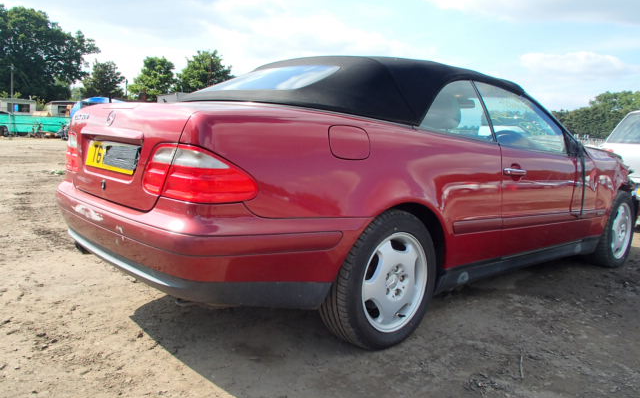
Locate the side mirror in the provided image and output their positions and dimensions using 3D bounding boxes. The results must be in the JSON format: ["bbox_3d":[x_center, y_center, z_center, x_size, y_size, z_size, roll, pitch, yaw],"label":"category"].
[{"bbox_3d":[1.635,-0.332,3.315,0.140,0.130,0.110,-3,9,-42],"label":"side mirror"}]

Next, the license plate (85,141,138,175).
[{"bbox_3d":[-0.868,-0.175,2.146,0.015,0.111,0.520,15,-3,-43],"label":"license plate"}]

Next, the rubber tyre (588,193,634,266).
[{"bbox_3d":[2.263,0.240,4.056,0.616,0.616,0.215,-3,9,-42],"label":"rubber tyre"}]

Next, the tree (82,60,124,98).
[{"bbox_3d":[-23.216,-10.779,55.468,4.462,8.149,4.462,-3,9,-42],"label":"tree"}]

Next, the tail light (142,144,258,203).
[{"bbox_3d":[-0.428,-0.099,1.773,0.215,0.175,0.475,-3,9,-42],"label":"tail light"}]

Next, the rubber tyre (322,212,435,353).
[{"bbox_3d":[0.265,0.342,2.259,0.616,0.616,0.220,-3,9,-42],"label":"rubber tyre"}]

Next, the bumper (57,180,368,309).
[{"bbox_3d":[-0.700,0.124,2.349,0.770,0.410,1.700,-3,9,-42],"label":"bumper"}]

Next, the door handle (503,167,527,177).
[{"bbox_3d":[1.030,-0.141,2.754,0.235,0.042,0.045,-3,9,-42],"label":"door handle"}]

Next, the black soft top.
[{"bbox_3d":[0.177,-0.621,3.030,1.940,0.425,1.400,-3,9,-42],"label":"black soft top"}]

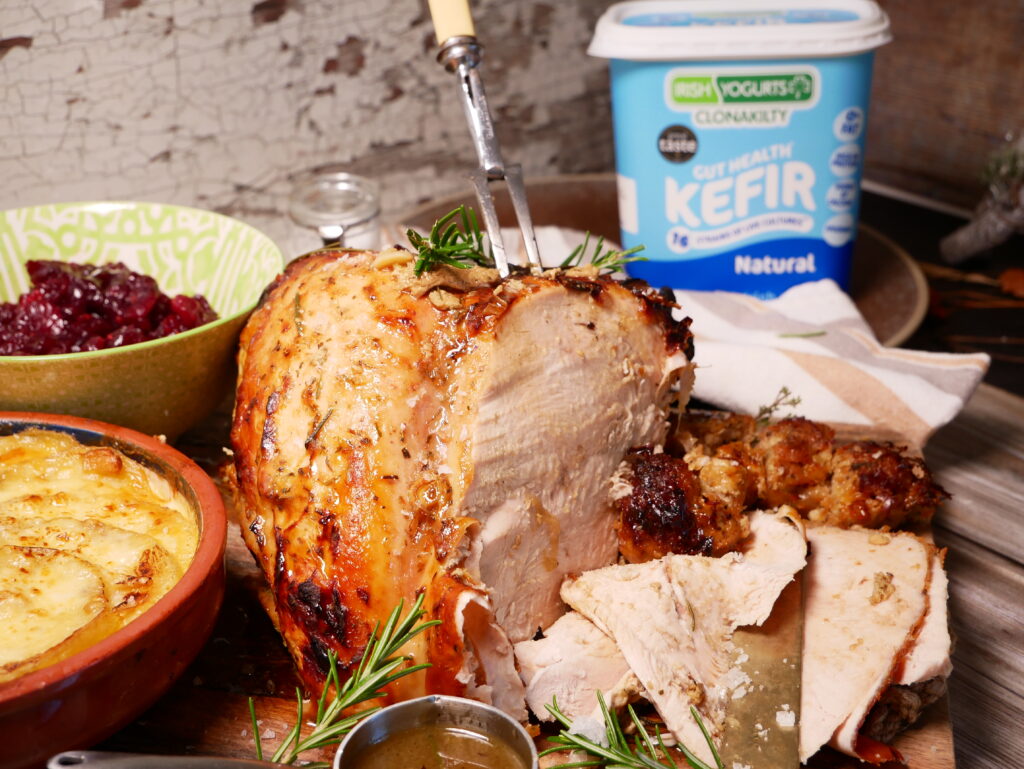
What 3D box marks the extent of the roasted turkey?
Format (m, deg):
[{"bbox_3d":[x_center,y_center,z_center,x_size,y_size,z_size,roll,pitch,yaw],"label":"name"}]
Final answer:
[{"bbox_3d":[-0.021,0.014,0.483,0.174,0.125,0.161,4,24,4],"label":"roasted turkey"}]

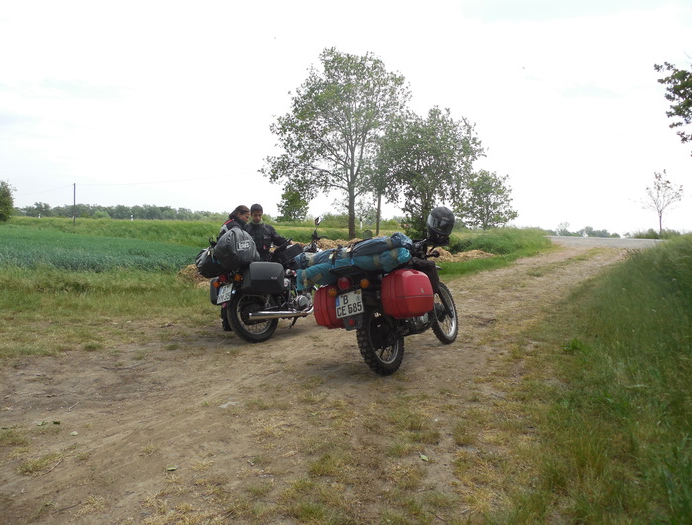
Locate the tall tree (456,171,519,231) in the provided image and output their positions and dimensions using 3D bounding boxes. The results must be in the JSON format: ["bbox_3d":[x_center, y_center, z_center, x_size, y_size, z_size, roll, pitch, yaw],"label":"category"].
[{"bbox_3d":[10.637,-4.586,38.000,4.660,4.660,4.430,1,5,0],"label":"tall tree"}]

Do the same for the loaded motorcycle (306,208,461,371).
[{"bbox_3d":[0.543,0.229,5.110,1.060,1.460,2.200,5,6,34],"label":"loaded motorcycle"}]

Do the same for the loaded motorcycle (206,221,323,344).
[{"bbox_3d":[-0.710,0.155,6.080,0.920,1.380,2.220,5,7,39],"label":"loaded motorcycle"}]

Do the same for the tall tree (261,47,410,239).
[{"bbox_3d":[-0.665,-7.565,32.000,9.500,12.220,9.020,1,5,0],"label":"tall tree"}]

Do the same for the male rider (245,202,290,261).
[{"bbox_3d":[-1.079,0.040,6.825,0.580,1.650,0.420,0,5,-13],"label":"male rider"}]

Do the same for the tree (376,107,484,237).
[{"bbox_3d":[5.516,-5.908,33.000,7.050,8.550,6.700,1,5,0],"label":"tree"}]

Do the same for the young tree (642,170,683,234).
[{"bbox_3d":[21.288,-3.968,34.000,2.690,4.710,2.560,1,5,0],"label":"young tree"}]

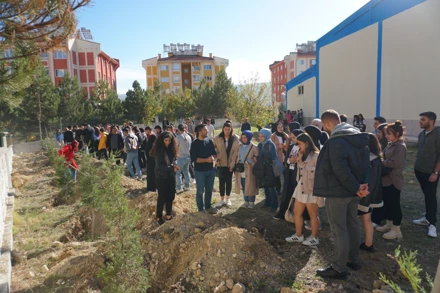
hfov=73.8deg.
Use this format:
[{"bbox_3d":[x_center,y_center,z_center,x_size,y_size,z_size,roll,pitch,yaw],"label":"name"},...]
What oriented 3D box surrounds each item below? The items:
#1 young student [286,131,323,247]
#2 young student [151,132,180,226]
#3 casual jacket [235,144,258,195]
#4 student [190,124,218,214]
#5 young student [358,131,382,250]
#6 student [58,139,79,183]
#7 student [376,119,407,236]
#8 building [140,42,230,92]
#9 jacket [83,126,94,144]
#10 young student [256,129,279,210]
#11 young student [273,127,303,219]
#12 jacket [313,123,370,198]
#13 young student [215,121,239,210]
[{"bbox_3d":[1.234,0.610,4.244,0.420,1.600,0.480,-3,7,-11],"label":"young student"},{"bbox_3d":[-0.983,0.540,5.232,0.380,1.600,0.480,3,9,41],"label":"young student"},{"bbox_3d":[0.542,0.460,6.000,0.500,1.105,0.340,1,3,14],"label":"casual jacket"},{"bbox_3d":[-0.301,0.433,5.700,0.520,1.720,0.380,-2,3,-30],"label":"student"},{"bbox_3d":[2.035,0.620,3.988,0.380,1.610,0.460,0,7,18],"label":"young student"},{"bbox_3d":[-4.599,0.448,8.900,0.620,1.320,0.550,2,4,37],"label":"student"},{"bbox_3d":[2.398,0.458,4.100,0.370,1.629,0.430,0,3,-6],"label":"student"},{"bbox_3d":[-9.393,-16.763,81.000,21.500,19.500,16.000,-3,7,-6],"label":"building"},{"bbox_3d":[-6.189,-0.518,13.800,0.450,0.847,0.520,2,3,30],"label":"jacket"},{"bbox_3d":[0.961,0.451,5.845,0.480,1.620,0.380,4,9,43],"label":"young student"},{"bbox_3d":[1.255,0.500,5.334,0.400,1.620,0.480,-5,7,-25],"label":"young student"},{"bbox_3d":[1.308,0.142,3.150,0.540,0.779,0.560,2,4,32],"label":"jacket"},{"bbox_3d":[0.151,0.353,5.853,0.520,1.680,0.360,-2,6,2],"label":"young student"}]

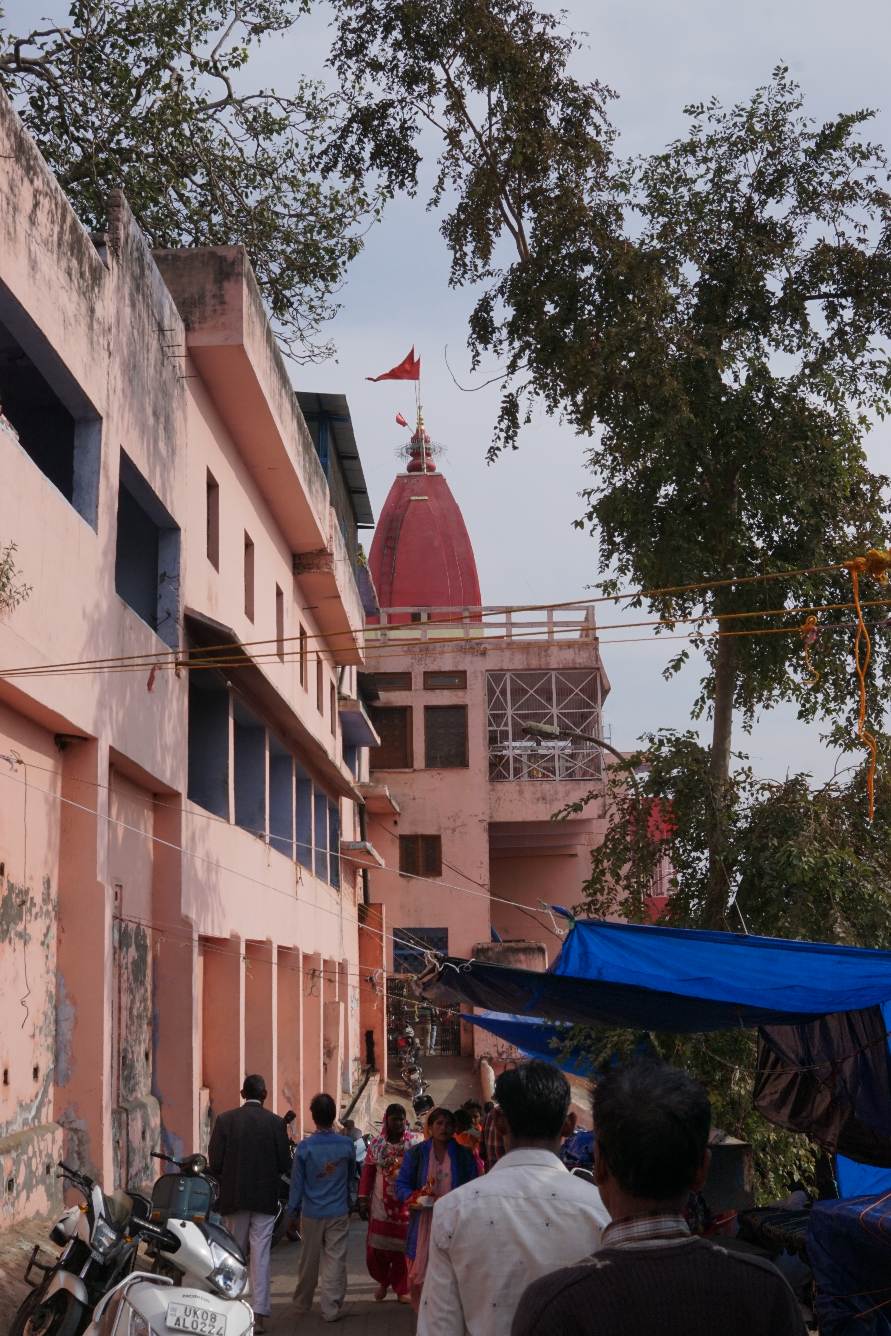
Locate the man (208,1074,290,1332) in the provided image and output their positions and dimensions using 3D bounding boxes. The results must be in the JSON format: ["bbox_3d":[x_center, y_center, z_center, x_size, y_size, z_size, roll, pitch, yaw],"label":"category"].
[{"bbox_3d":[-1.340,3.658,11.458,0.540,1.690,0.380,-1,-11,0],"label":"man"}]

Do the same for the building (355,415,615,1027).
[{"bbox_3d":[0.678,1.801,51.092,7.600,19.410,9.000,-1,-11,0],"label":"building"}]

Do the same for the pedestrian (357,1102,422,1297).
[{"bbox_3d":[-0.444,4.274,13.394,0.500,1.510,0.360,-2,-11,3],"label":"pedestrian"}]

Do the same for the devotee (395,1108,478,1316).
[{"bbox_3d":[-0.063,4.102,12.625,0.560,1.520,0.420,-1,-11,0],"label":"devotee"}]

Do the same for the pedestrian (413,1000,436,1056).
[{"bbox_3d":[-0.560,9.538,44.764,0.520,1.680,0.400,-1,-11,0],"label":"pedestrian"}]

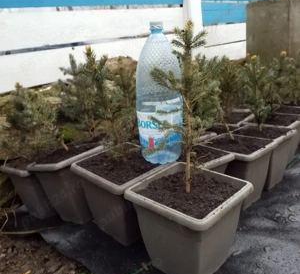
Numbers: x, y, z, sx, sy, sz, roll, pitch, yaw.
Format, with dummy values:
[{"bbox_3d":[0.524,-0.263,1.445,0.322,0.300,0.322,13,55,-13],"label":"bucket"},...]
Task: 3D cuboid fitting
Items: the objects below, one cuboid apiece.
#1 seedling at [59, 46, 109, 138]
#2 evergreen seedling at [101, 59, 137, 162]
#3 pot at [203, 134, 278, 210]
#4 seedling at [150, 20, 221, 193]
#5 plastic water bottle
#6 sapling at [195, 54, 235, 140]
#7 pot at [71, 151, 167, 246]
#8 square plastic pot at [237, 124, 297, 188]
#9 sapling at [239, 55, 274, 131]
[{"bbox_3d":[-0.224,-0.146,1.052,0.169,0.312,0.160,-3,20,0],"label":"seedling"},{"bbox_3d":[-0.072,-0.060,0.788,0.106,0.256,0.101,-3,20,0],"label":"evergreen seedling"},{"bbox_3d":[0.283,0.116,1.031,0.196,0.192,0.196,10,20,42],"label":"pot"},{"bbox_3d":[0.070,-0.045,0.616,0.138,0.351,0.131,-3,20,0],"label":"seedling"},{"bbox_3d":[0.023,-0.098,0.739,0.111,0.328,0.111,-3,20,0],"label":"plastic water bottle"},{"bbox_3d":[0.217,-0.127,1.065,0.143,0.298,0.136,-3,20,0],"label":"sapling"},{"bbox_3d":[-0.061,0.152,0.819,0.196,0.192,0.196,18,29,42],"label":"pot"},{"bbox_3d":[0.409,0.077,1.169,0.196,0.192,0.196,10,21,42],"label":"square plastic pot"},{"bbox_3d":[0.402,-0.155,1.165,0.142,0.287,0.135,-3,20,0],"label":"sapling"}]

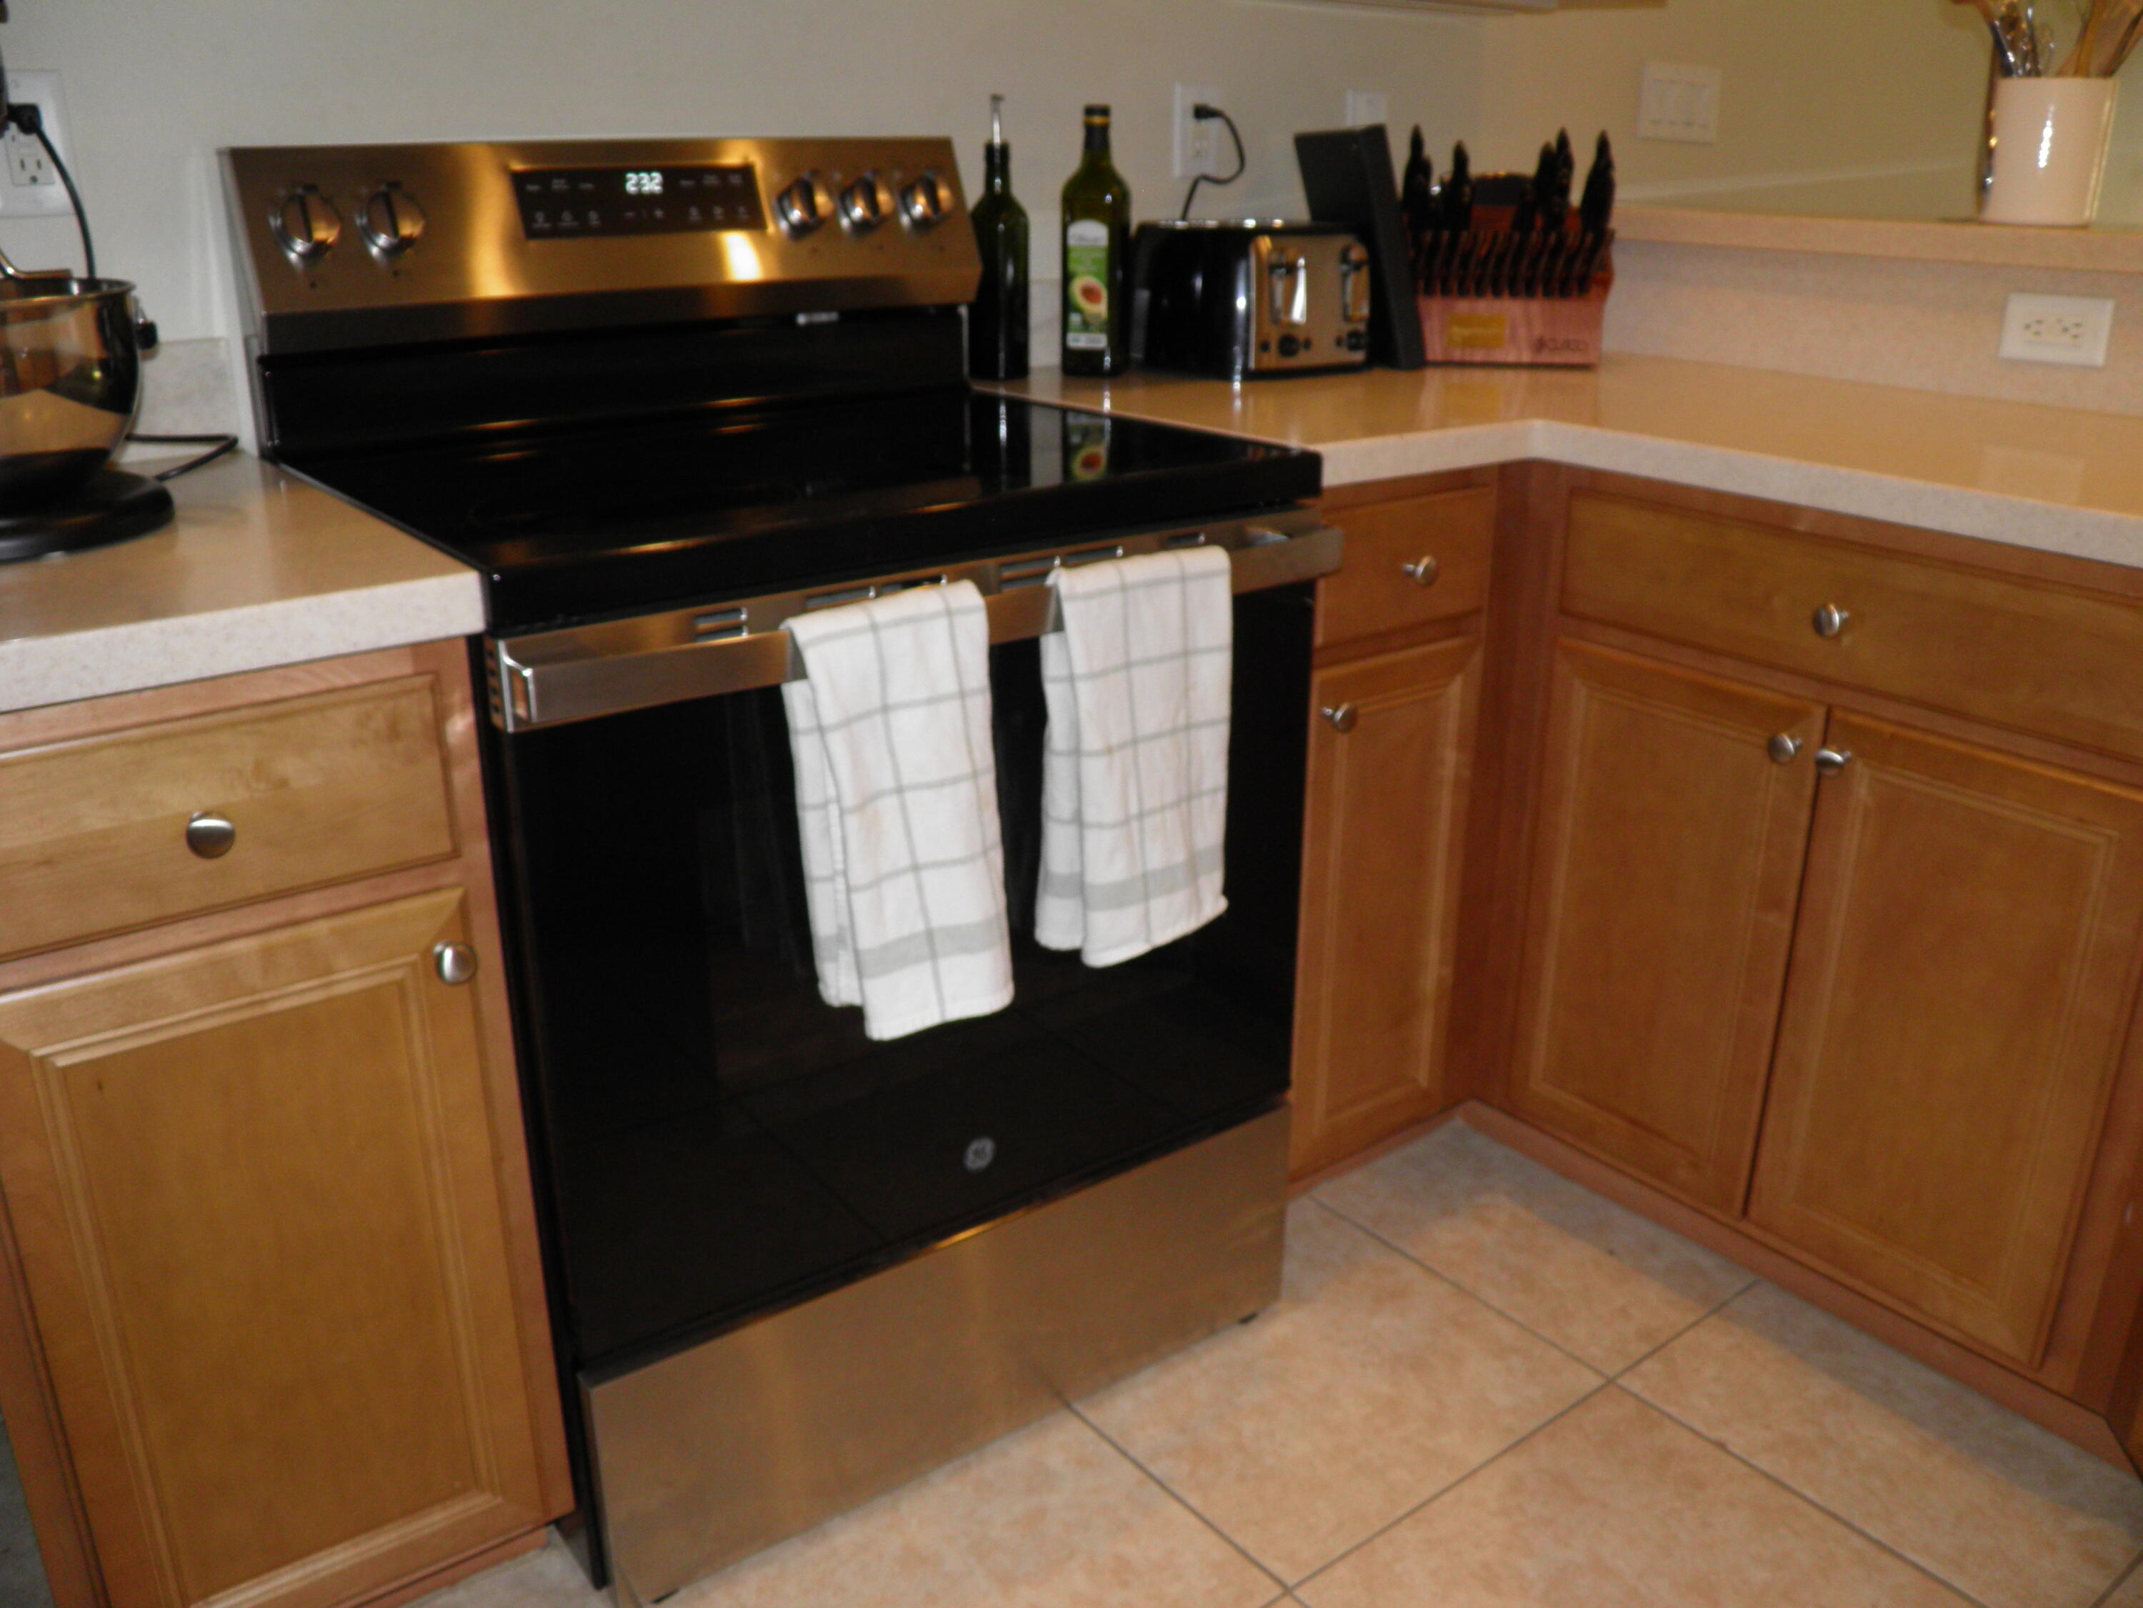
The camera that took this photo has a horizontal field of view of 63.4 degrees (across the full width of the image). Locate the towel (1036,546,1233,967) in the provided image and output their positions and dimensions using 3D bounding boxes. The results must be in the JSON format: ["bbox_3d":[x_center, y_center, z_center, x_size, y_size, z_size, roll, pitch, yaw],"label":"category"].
[{"bbox_3d":[0.055,-0.043,1.468,0.176,0.337,0.054,-15,25,-34],"label":"towel"}]

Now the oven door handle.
[{"bbox_3d":[-0.070,-0.155,1.352,0.744,0.052,0.060,-15,25,-34],"label":"oven door handle"}]

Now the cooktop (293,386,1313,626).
[{"bbox_3d":[-0.247,-0.297,1.578,0.756,0.044,0.565,-15,25,-34],"label":"cooktop"}]

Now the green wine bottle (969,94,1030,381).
[{"bbox_3d":[-0.088,-0.665,2.042,0.070,0.315,0.070,0,21,0],"label":"green wine bottle"}]

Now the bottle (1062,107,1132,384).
[{"bbox_3d":[0.028,-0.670,2.066,0.082,0.305,0.082,-15,25,-34],"label":"bottle"}]

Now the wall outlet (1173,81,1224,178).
[{"bbox_3d":[0.163,-0.860,2.216,0.072,0.114,0.012,-15,25,-34],"label":"wall outlet"}]

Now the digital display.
[{"bbox_3d":[-0.421,-0.595,1.714,0.255,0.067,0.010,-15,0,-34],"label":"digital display"}]

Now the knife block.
[{"bbox_3d":[0.565,-0.672,2.252,0.227,0.175,0.190,3,21,8],"label":"knife block"}]

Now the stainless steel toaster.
[{"bbox_3d":[0.219,-0.635,2.152,0.260,0.176,0.240,-15,25,-34],"label":"stainless steel toaster"}]

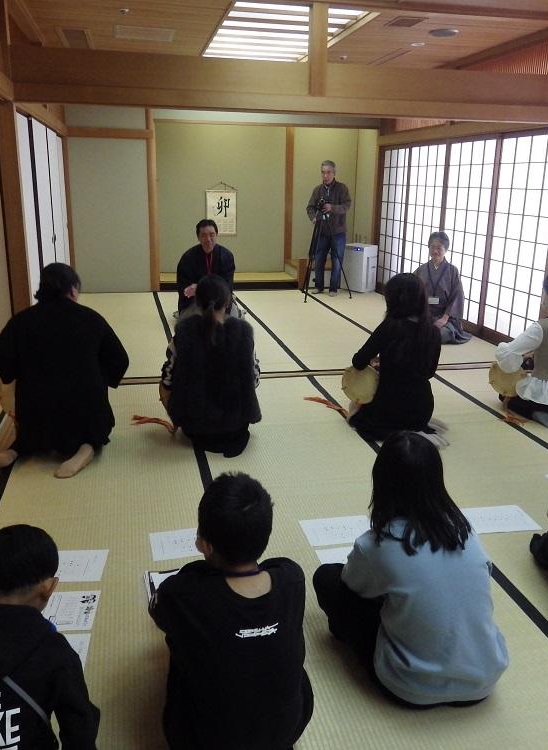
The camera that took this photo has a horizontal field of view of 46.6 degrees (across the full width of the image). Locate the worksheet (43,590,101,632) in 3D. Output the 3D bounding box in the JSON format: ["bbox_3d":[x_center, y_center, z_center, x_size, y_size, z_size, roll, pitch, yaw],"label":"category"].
[{"bbox_3d":[-0.738,0.781,2.101,0.297,0.003,0.210,0,17,-5],"label":"worksheet"}]

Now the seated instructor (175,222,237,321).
[{"bbox_3d":[-0.698,-1.112,6.711,0.700,1.000,0.700,-2,17,-8],"label":"seated instructor"}]

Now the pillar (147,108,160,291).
[{"bbox_3d":[-1.533,-2.226,8.013,0.116,2.340,0.116,-3,17,-12],"label":"pillar"}]

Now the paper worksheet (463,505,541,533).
[{"bbox_3d":[0.963,0.620,2.739,0.297,0.003,0.210,-1,17,-8],"label":"paper worksheet"}]

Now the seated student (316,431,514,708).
[{"bbox_3d":[0.406,0.492,1.877,0.470,0.730,0.560,-4,17,-16],"label":"seated student"}]

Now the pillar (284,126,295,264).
[{"bbox_3d":[0.226,-2.639,9.328,0.110,2.000,0.110,-3,17,-12],"label":"pillar"}]

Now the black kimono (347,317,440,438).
[{"bbox_3d":[0.708,-0.013,3.607,0.540,0.710,0.460,16,22,40],"label":"black kimono"}]

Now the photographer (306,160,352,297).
[{"bbox_3d":[0.681,-1.854,8.093,0.580,1.660,0.420,2,17,4],"label":"photographer"}]

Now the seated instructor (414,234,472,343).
[{"bbox_3d":[1.545,-0.801,5.869,0.520,0.950,0.600,8,18,21],"label":"seated instructor"}]

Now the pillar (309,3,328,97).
[{"bbox_3d":[0.290,-2.140,4.208,0.110,0.560,0.100,-3,17,-12],"label":"pillar"}]

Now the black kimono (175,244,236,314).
[{"bbox_3d":[-0.710,-1.002,6.705,0.650,0.730,0.550,-3,17,-12],"label":"black kimono"}]

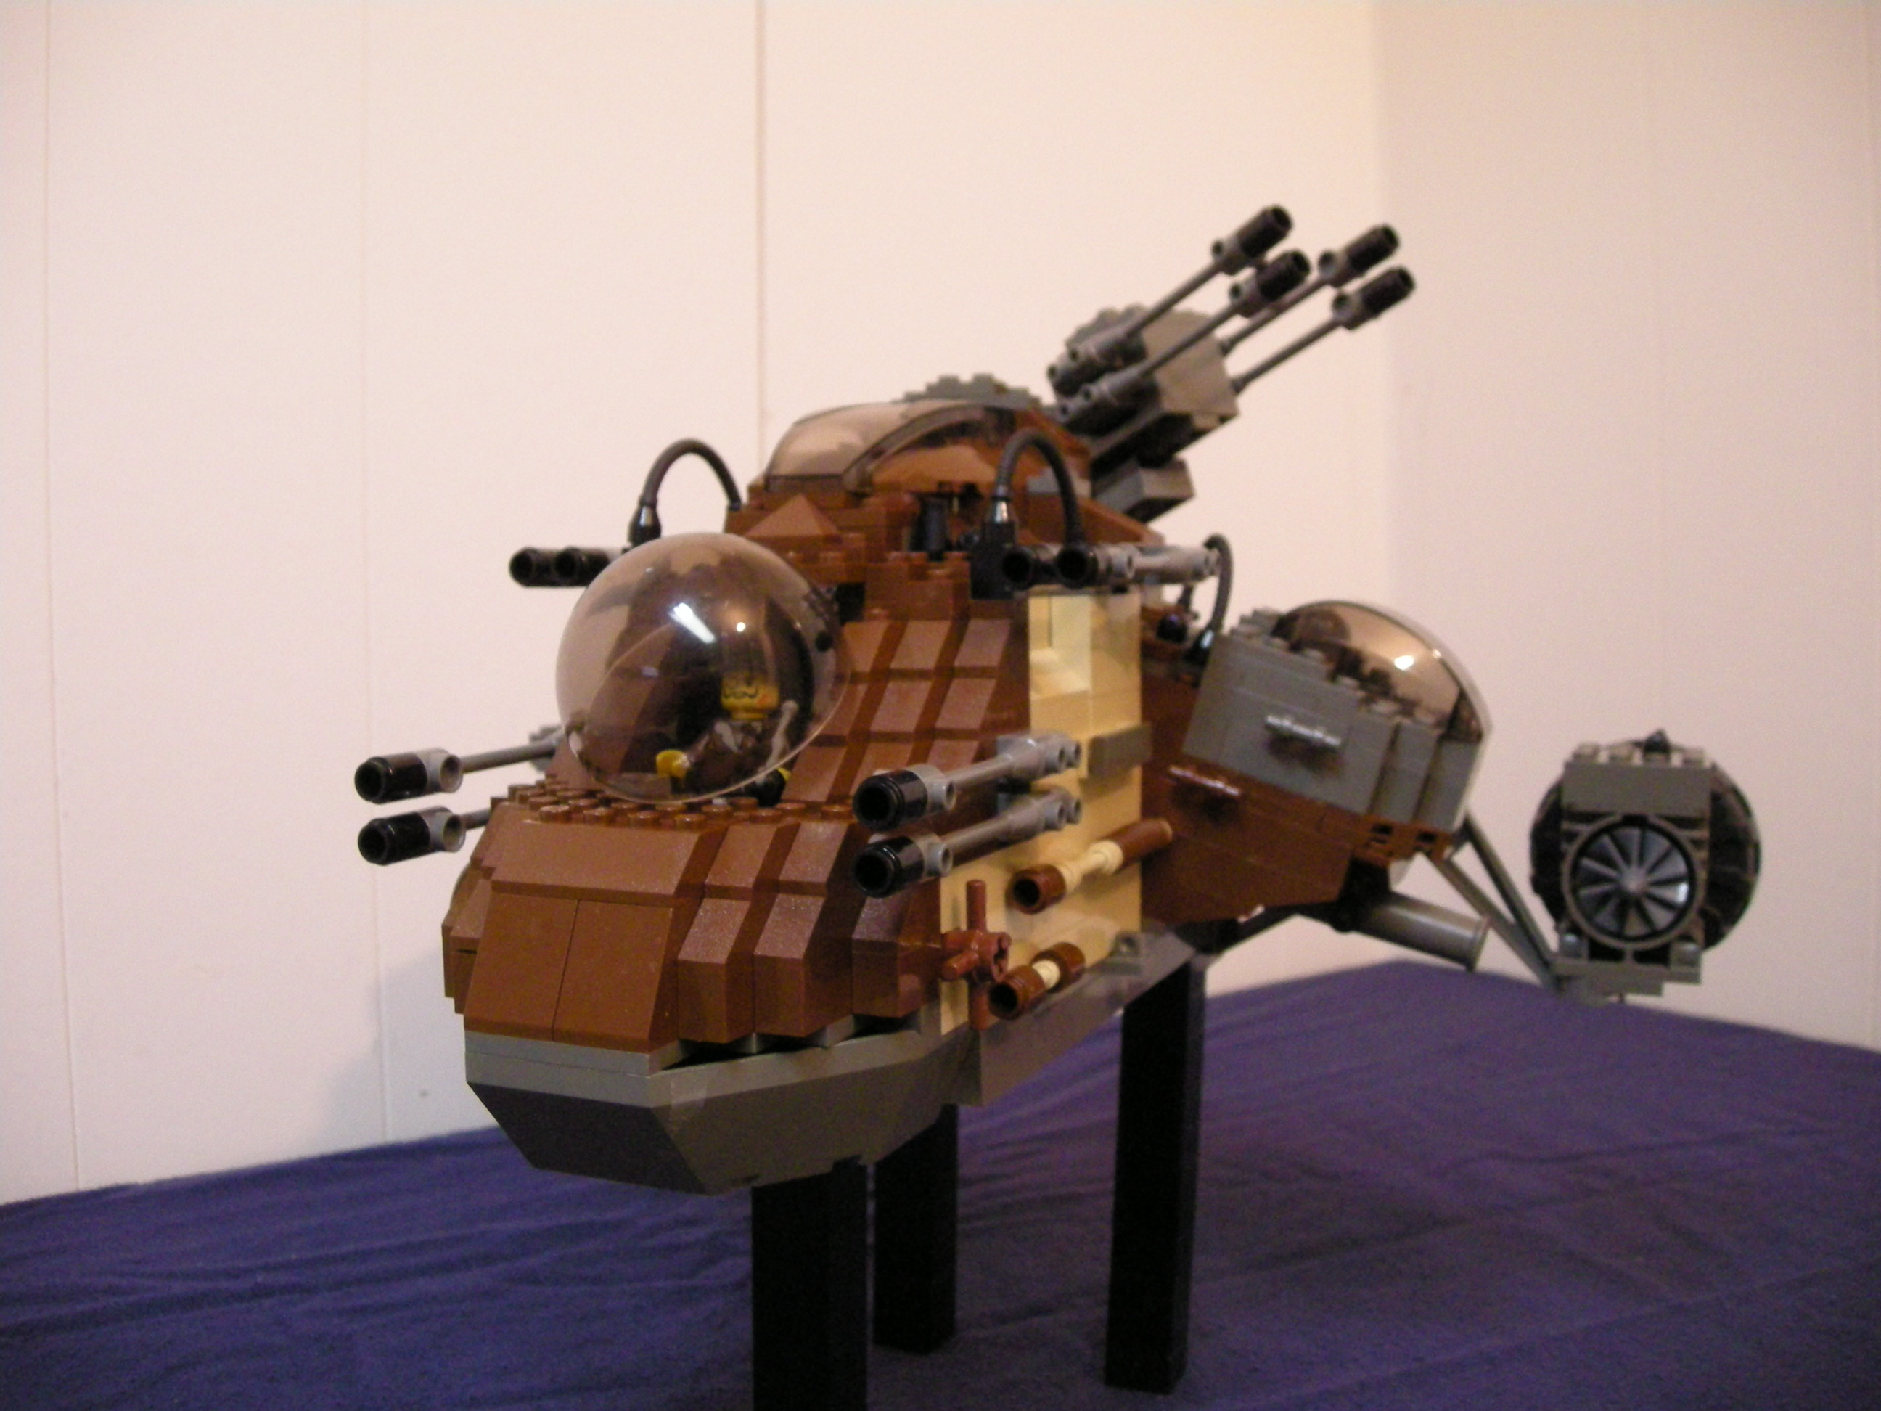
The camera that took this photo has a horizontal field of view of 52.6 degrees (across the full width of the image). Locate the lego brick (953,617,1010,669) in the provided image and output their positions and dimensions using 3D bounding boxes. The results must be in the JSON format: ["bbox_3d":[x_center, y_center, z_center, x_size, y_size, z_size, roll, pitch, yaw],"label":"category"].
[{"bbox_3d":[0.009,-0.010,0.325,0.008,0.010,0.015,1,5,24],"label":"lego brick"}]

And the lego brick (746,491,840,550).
[{"bbox_3d":[-0.026,-0.033,0.335,0.016,0.010,0.008,1,5,24],"label":"lego brick"}]

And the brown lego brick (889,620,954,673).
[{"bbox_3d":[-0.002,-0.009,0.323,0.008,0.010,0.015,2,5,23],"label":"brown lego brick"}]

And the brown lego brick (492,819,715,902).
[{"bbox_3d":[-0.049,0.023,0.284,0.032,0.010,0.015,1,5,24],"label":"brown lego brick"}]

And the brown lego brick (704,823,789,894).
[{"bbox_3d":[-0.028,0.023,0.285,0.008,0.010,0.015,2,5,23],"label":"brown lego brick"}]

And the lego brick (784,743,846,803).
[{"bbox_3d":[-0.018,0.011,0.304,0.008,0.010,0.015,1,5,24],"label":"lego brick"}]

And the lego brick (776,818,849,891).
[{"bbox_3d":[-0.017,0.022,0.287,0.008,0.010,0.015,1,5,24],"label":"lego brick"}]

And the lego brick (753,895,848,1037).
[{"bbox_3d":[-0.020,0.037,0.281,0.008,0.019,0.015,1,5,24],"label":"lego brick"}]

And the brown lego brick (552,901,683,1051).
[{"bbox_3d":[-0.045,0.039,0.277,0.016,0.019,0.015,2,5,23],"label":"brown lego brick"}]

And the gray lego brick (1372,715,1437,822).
[{"bbox_3d":[0.096,0.013,0.387,0.008,0.019,0.010,19,12,21],"label":"gray lego brick"}]

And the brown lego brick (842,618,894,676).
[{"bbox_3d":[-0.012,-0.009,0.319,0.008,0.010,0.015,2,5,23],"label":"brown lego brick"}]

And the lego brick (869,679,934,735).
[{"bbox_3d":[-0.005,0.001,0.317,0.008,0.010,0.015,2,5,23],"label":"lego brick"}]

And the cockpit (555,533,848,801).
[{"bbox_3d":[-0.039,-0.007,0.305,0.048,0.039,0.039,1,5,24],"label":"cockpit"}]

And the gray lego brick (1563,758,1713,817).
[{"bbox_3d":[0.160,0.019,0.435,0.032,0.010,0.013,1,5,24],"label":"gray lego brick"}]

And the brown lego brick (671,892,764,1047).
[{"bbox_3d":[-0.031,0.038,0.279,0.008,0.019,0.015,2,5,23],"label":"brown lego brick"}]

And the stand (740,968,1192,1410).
[{"bbox_3d":[-0.004,0.119,0.431,0.085,0.120,0.157,2,5,23],"label":"stand"}]

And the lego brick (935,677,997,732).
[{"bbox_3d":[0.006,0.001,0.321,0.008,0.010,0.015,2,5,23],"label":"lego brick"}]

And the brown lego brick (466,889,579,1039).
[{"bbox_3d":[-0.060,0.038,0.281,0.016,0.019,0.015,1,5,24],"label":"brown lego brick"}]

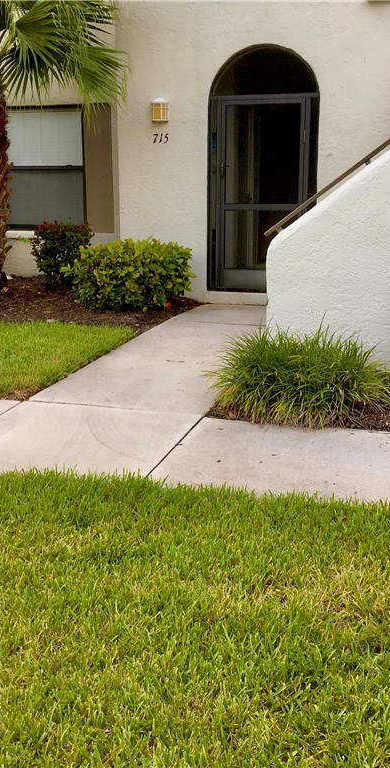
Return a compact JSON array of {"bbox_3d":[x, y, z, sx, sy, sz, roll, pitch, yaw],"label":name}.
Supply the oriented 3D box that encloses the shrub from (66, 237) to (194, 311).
[{"bbox_3d":[-0.649,-1.205,9.341,1.094,0.701,0.718,4,16,17],"label":"shrub"}]

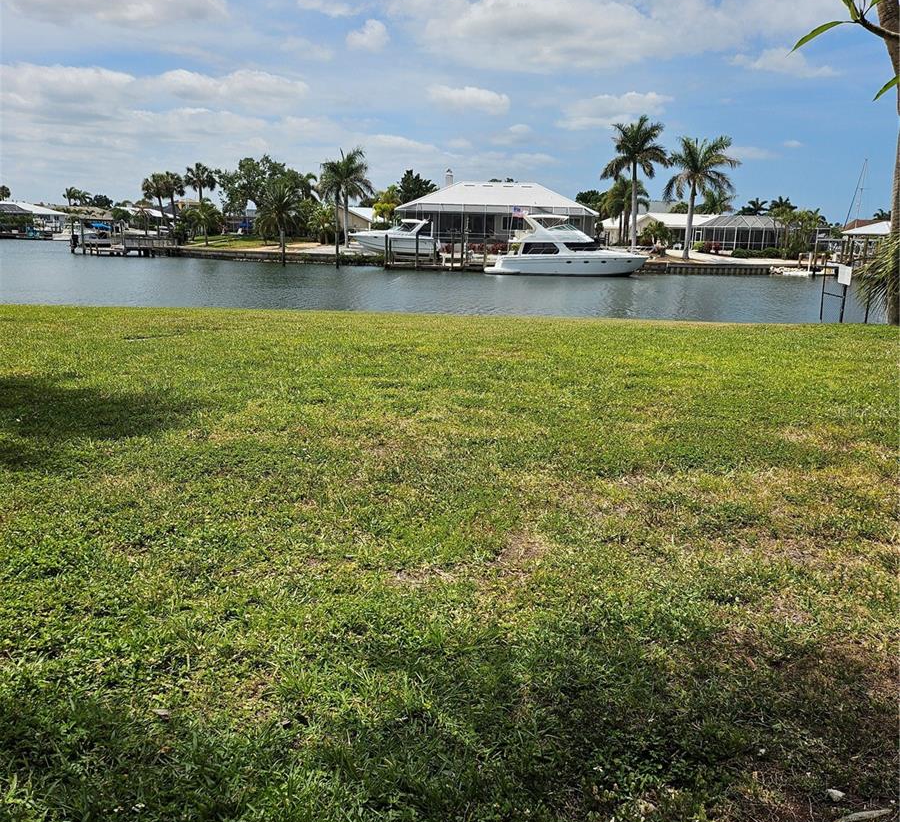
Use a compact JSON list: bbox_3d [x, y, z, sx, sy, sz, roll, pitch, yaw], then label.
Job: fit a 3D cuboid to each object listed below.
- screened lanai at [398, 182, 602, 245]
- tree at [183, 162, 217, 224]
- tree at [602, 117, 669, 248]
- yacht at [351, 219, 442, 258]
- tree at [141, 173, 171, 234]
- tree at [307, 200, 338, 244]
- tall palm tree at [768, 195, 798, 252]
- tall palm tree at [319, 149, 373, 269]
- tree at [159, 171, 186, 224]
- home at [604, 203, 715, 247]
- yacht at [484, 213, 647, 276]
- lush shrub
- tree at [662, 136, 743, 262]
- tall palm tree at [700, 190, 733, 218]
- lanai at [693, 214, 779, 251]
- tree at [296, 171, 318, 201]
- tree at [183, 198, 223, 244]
[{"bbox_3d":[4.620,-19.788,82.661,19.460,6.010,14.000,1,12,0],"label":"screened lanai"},{"bbox_3d":[-29.124,-24.394,97.156,3.740,8.670,3.550,1,12,0],"label":"tree"},{"bbox_3d":[17.233,-21.363,78.165,6.200,12.140,5.890,1,12,0],"label":"tree"},{"bbox_3d":[-4.833,-15.146,72.459,8.300,3.320,2.800,5,12,18],"label":"yacht"},{"bbox_3d":[-33.399,-23.220,94.360,3.400,7.170,3.230,1,12,0],"label":"tree"},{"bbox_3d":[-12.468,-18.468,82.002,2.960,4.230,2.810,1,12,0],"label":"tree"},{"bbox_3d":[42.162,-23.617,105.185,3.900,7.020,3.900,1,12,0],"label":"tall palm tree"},{"bbox_3d":[-9.913,-19.753,79.691,5.300,10.510,5.200,1,12,0],"label":"tall palm tree"},{"bbox_3d":[-34.497,-25.860,103.056,3.100,7.340,3.100,1,12,0],"label":"tree"},{"bbox_3d":[24.189,-21.507,96.522,13.000,4.980,10.000,1,12,-2],"label":"home"},{"bbox_3d":[9.360,-13.474,67.425,12.800,4.920,4.100,1,12,-2],"label":"yacht"},{"bbox_3d":[32.311,-16.465,86.300,6.300,1.370,2.000,0,12,-5],"label":"lush shrub"},{"bbox_3d":[23.517,-19.708,77.488,6.700,11.000,6.500,1,12,0],"label":"tree"},{"bbox_3d":[34.975,-25.123,109.000,4.720,7.530,4.480,1,12,0],"label":"tall palm tree"},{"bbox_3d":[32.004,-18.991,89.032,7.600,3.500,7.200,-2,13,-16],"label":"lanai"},{"bbox_3d":[-16.646,-23.825,97.225,3.040,8.020,2.890,1,12,0],"label":"tree"},{"bbox_3d":[-25.751,-19.782,86.918,4.000,4.900,3.900,1,12,0],"label":"tree"}]

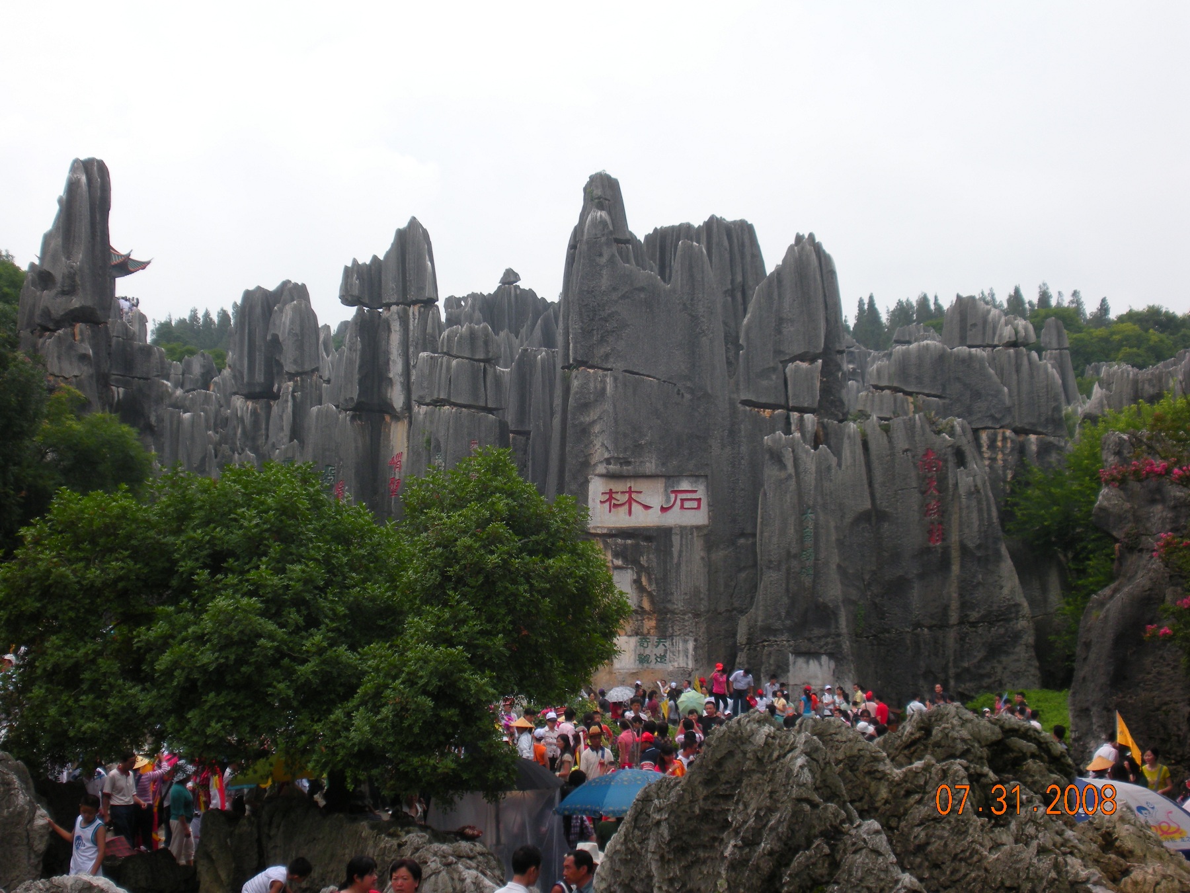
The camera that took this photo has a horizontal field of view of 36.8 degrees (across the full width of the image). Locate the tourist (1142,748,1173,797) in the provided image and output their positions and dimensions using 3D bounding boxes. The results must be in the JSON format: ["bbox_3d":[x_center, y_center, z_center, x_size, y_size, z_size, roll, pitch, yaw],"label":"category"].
[{"bbox_3d":[7.715,4.925,24.500,0.460,1.600,0.340,-3,-7,24],"label":"tourist"}]

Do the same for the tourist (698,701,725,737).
[{"bbox_3d":[2.243,5.752,34.403,0.500,1.700,0.320,-1,-7,9],"label":"tourist"}]

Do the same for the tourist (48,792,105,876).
[{"bbox_3d":[-4.507,3.724,15.521,0.520,1.380,0.360,-4,-8,30],"label":"tourist"}]

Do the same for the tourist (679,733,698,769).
[{"bbox_3d":[1.378,5.076,26.405,0.330,1.660,0.480,1,-7,-9],"label":"tourist"}]

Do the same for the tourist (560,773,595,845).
[{"bbox_3d":[-0.194,4.491,20.105,0.500,1.670,0.320,-1,-7,6],"label":"tourist"}]

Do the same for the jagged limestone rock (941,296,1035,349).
[{"bbox_3d":[14.283,-4.530,65.000,3.400,1.950,2.500,0,-6,0],"label":"jagged limestone rock"}]

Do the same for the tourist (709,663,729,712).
[{"bbox_3d":[3.345,6.653,48.000,0.500,1.660,0.360,2,-6,-14],"label":"tourist"}]

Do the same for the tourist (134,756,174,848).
[{"bbox_3d":[-7.716,6.226,31.300,0.620,1.680,0.500,-3,-7,24],"label":"tourist"}]

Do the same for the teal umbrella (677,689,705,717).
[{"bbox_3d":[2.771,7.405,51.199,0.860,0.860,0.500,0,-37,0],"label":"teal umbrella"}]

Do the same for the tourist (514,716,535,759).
[{"bbox_3d":[-1.151,5.282,29.405,0.420,1.660,0.480,1,-7,-12],"label":"tourist"}]

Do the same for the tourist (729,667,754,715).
[{"bbox_3d":[3.891,6.658,47.500,0.620,1.600,0.420,1,-6,-12],"label":"tourist"}]

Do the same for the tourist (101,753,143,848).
[{"bbox_3d":[-8.066,6.051,30.500,0.620,1.680,0.450,4,-7,-37],"label":"tourist"}]

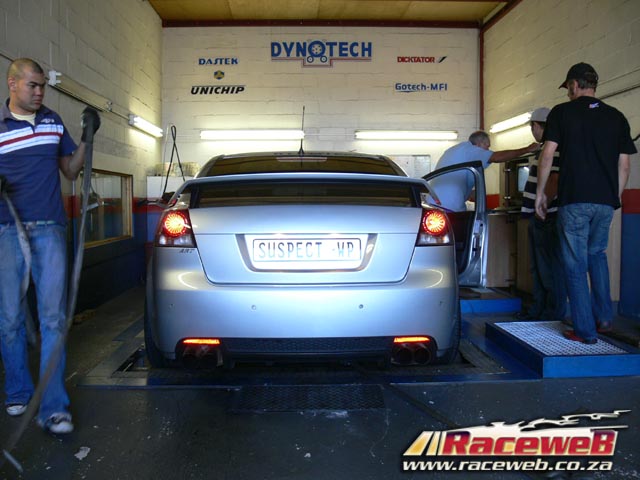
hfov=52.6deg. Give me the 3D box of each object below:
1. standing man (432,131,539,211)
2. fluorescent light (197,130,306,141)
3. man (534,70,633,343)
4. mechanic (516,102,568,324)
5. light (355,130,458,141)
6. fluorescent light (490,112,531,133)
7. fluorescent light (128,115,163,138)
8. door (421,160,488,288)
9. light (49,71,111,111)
[{"bbox_3d":[1.668,-0.291,6.600,1.000,1.630,0.580,-2,4,-25],"label":"standing man"},{"bbox_3d":[-0.981,-1.518,9.400,1.530,0.130,0.100,0,3,-3],"label":"fluorescent light"},{"bbox_3d":[1.778,-0.256,4.300,0.600,1.830,0.520,-1,3,-9],"label":"man"},{"bbox_3d":[1.908,-0.221,5.500,0.480,1.850,0.520,2,4,32],"label":"mechanic"},{"bbox_3d":[1.267,-1.531,9.480,1.530,0.130,0.100,0,3,-3],"label":"light"},{"bbox_3d":[2.454,-1.485,8.250,0.100,0.130,1.530,0,3,-3],"label":"fluorescent light"},{"bbox_3d":[-2.191,-1.435,8.220,0.100,0.130,1.530,0,3,-3],"label":"fluorescent light"},{"bbox_3d":[1.053,-0.152,5.950,0.180,1.100,1.150,-3,4,-39],"label":"door"},{"bbox_3d":[-2.077,-1.283,5.720,0.100,0.130,1.530,0,3,-3],"label":"light"}]

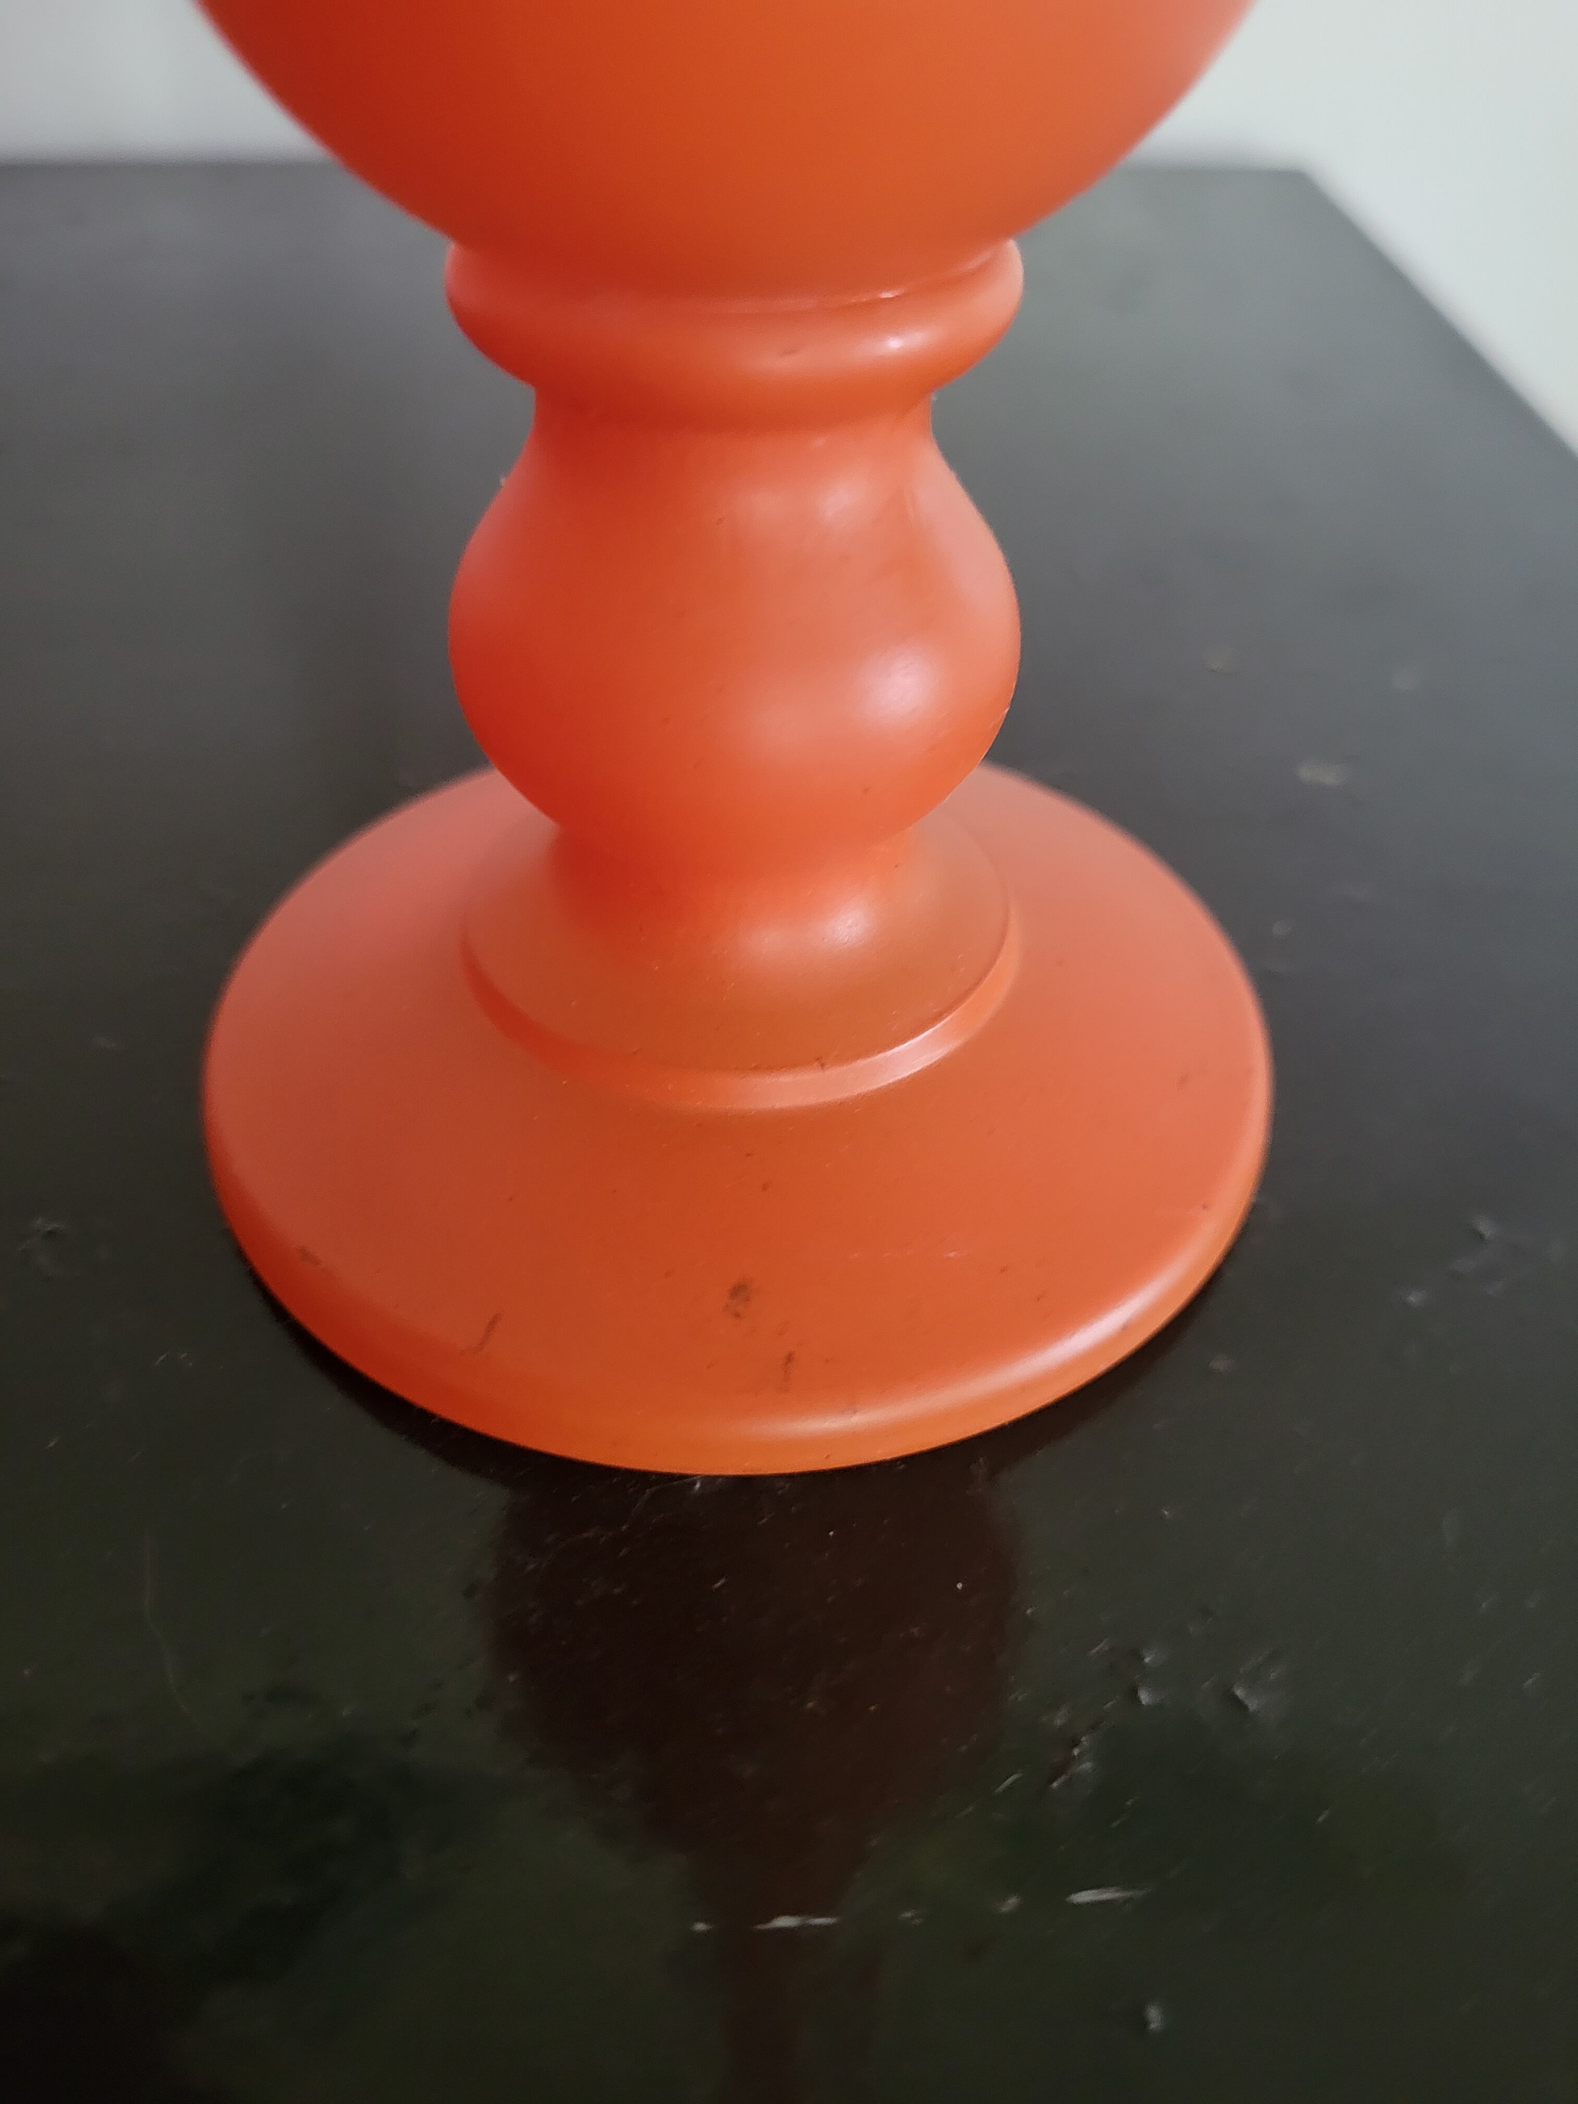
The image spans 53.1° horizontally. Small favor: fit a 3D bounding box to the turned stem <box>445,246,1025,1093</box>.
[{"bbox_3d":[-0.004,-0.031,0.114,0.044,0.052,0.044,1,42,0],"label":"turned stem"}]

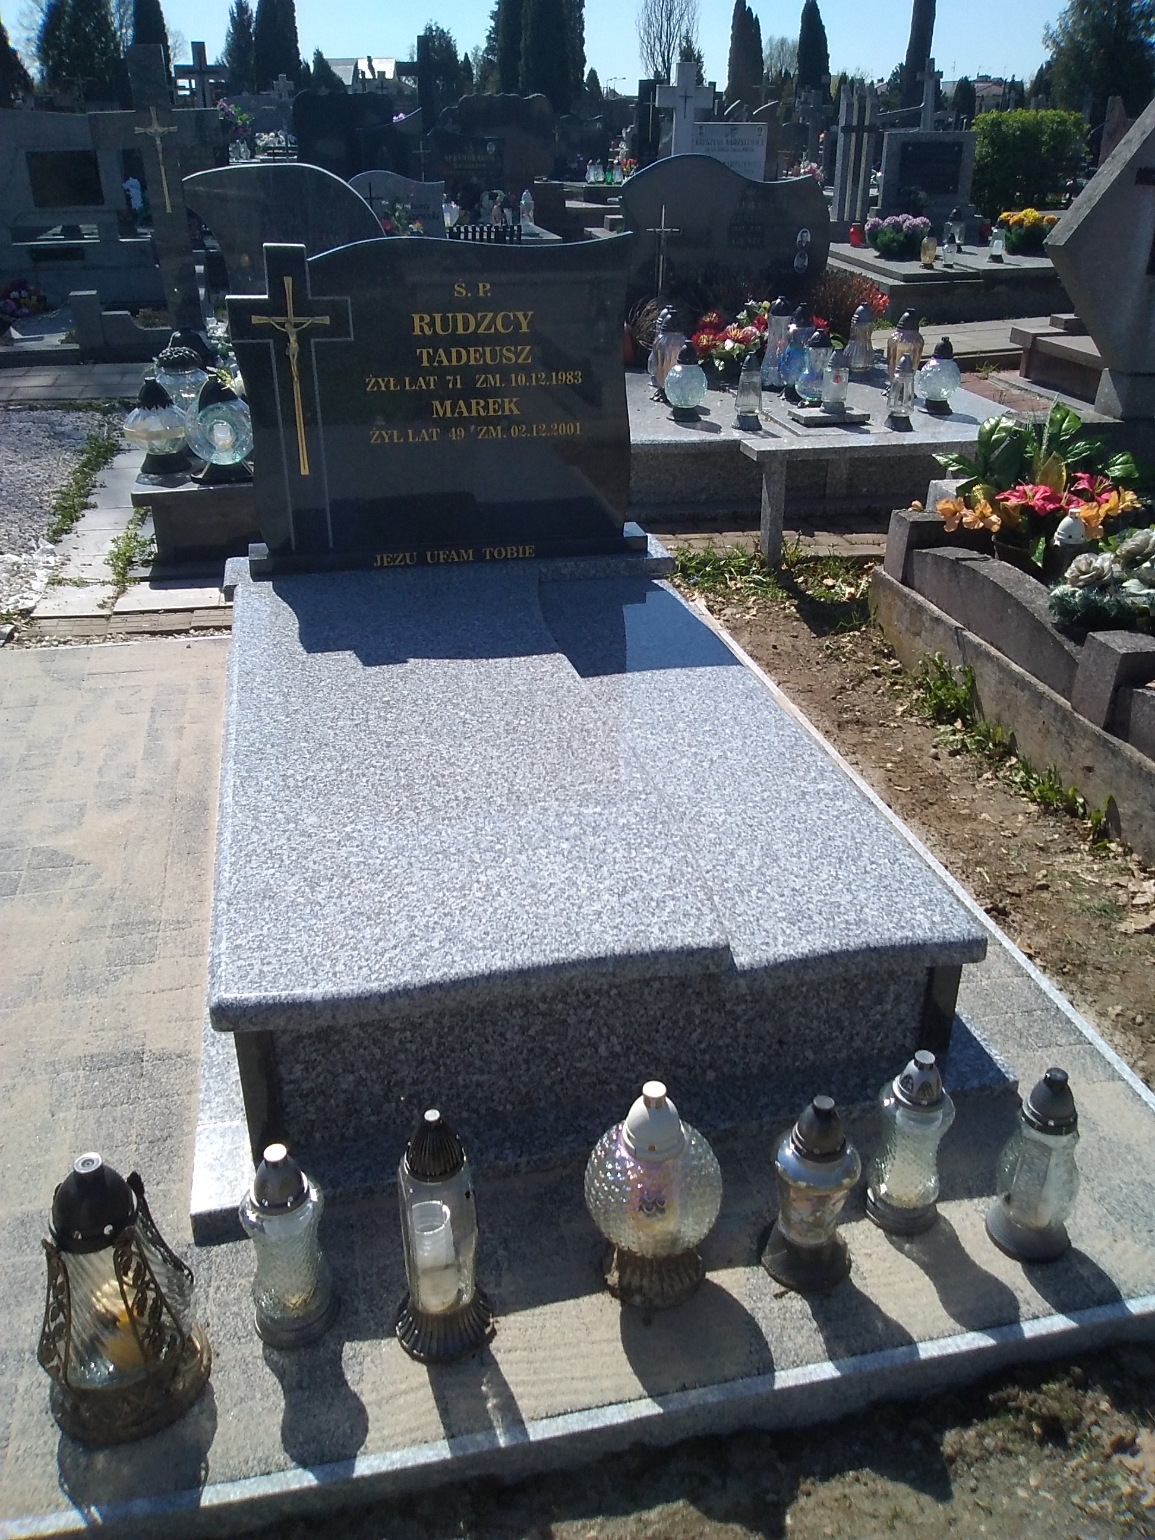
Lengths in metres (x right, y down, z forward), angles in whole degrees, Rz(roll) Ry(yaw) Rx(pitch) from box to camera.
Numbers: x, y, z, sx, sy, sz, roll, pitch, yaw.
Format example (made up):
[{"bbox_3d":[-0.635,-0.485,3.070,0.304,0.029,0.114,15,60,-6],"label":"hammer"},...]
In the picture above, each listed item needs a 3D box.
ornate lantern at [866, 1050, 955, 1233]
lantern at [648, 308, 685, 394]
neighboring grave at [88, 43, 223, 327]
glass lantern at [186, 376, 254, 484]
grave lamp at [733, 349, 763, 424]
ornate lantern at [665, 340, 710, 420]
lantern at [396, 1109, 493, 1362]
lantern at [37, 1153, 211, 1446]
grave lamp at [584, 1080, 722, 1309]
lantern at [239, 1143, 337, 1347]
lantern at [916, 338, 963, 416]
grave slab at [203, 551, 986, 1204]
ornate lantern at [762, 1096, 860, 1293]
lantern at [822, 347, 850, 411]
[{"bbox_3d":[0.499,0.545,1.845,0.112,0.295,0.112,-6,28,-11],"label":"ornate lantern"},{"bbox_3d":[0.375,-1.767,5.278,0.148,0.350,0.148,0,28,0],"label":"lantern"},{"bbox_3d":[-1.840,-2.510,5.820,0.600,1.510,0.130,-6,28,-11],"label":"neighboring grave"},{"bbox_3d":[-1.222,-1.176,4.265,0.243,0.330,0.185,-5,27,-11],"label":"glass lantern"},{"bbox_3d":[0.720,-1.597,5.195,0.124,0.298,0.123,-5,27,-11],"label":"grave lamp"},{"bbox_3d":[0.493,-1.753,5.575,0.193,0.318,0.193,0,27,0],"label":"ornate lantern"},{"bbox_3d":[-0.176,0.575,1.582,0.128,0.356,0.125,-5,27,-11],"label":"lantern"},{"bbox_3d":[-0.569,0.611,1.512,0.210,0.352,0.205,-5,27,-11],"label":"lantern"},{"bbox_3d":[0.105,0.551,1.671,0.180,0.322,0.180,0,26,0],"label":"grave lamp"},{"bbox_3d":[-0.364,0.582,1.545,0.108,0.297,0.108,-6,28,-11],"label":"lantern"},{"bbox_3d":[1.663,-1.805,5.681,0.205,0.312,0.205,-6,28,-11],"label":"lantern"},{"bbox_3d":[-0.143,0.010,2.720,1.175,0.338,1.915,-6,28,-11],"label":"grave slab"},{"bbox_3d":[0.324,0.562,1.697,0.126,0.281,0.126,0,26,0],"label":"ornate lantern"},{"bbox_3d":[1.158,-1.755,5.586,0.113,0.250,0.113,-6,28,-11],"label":"lantern"}]

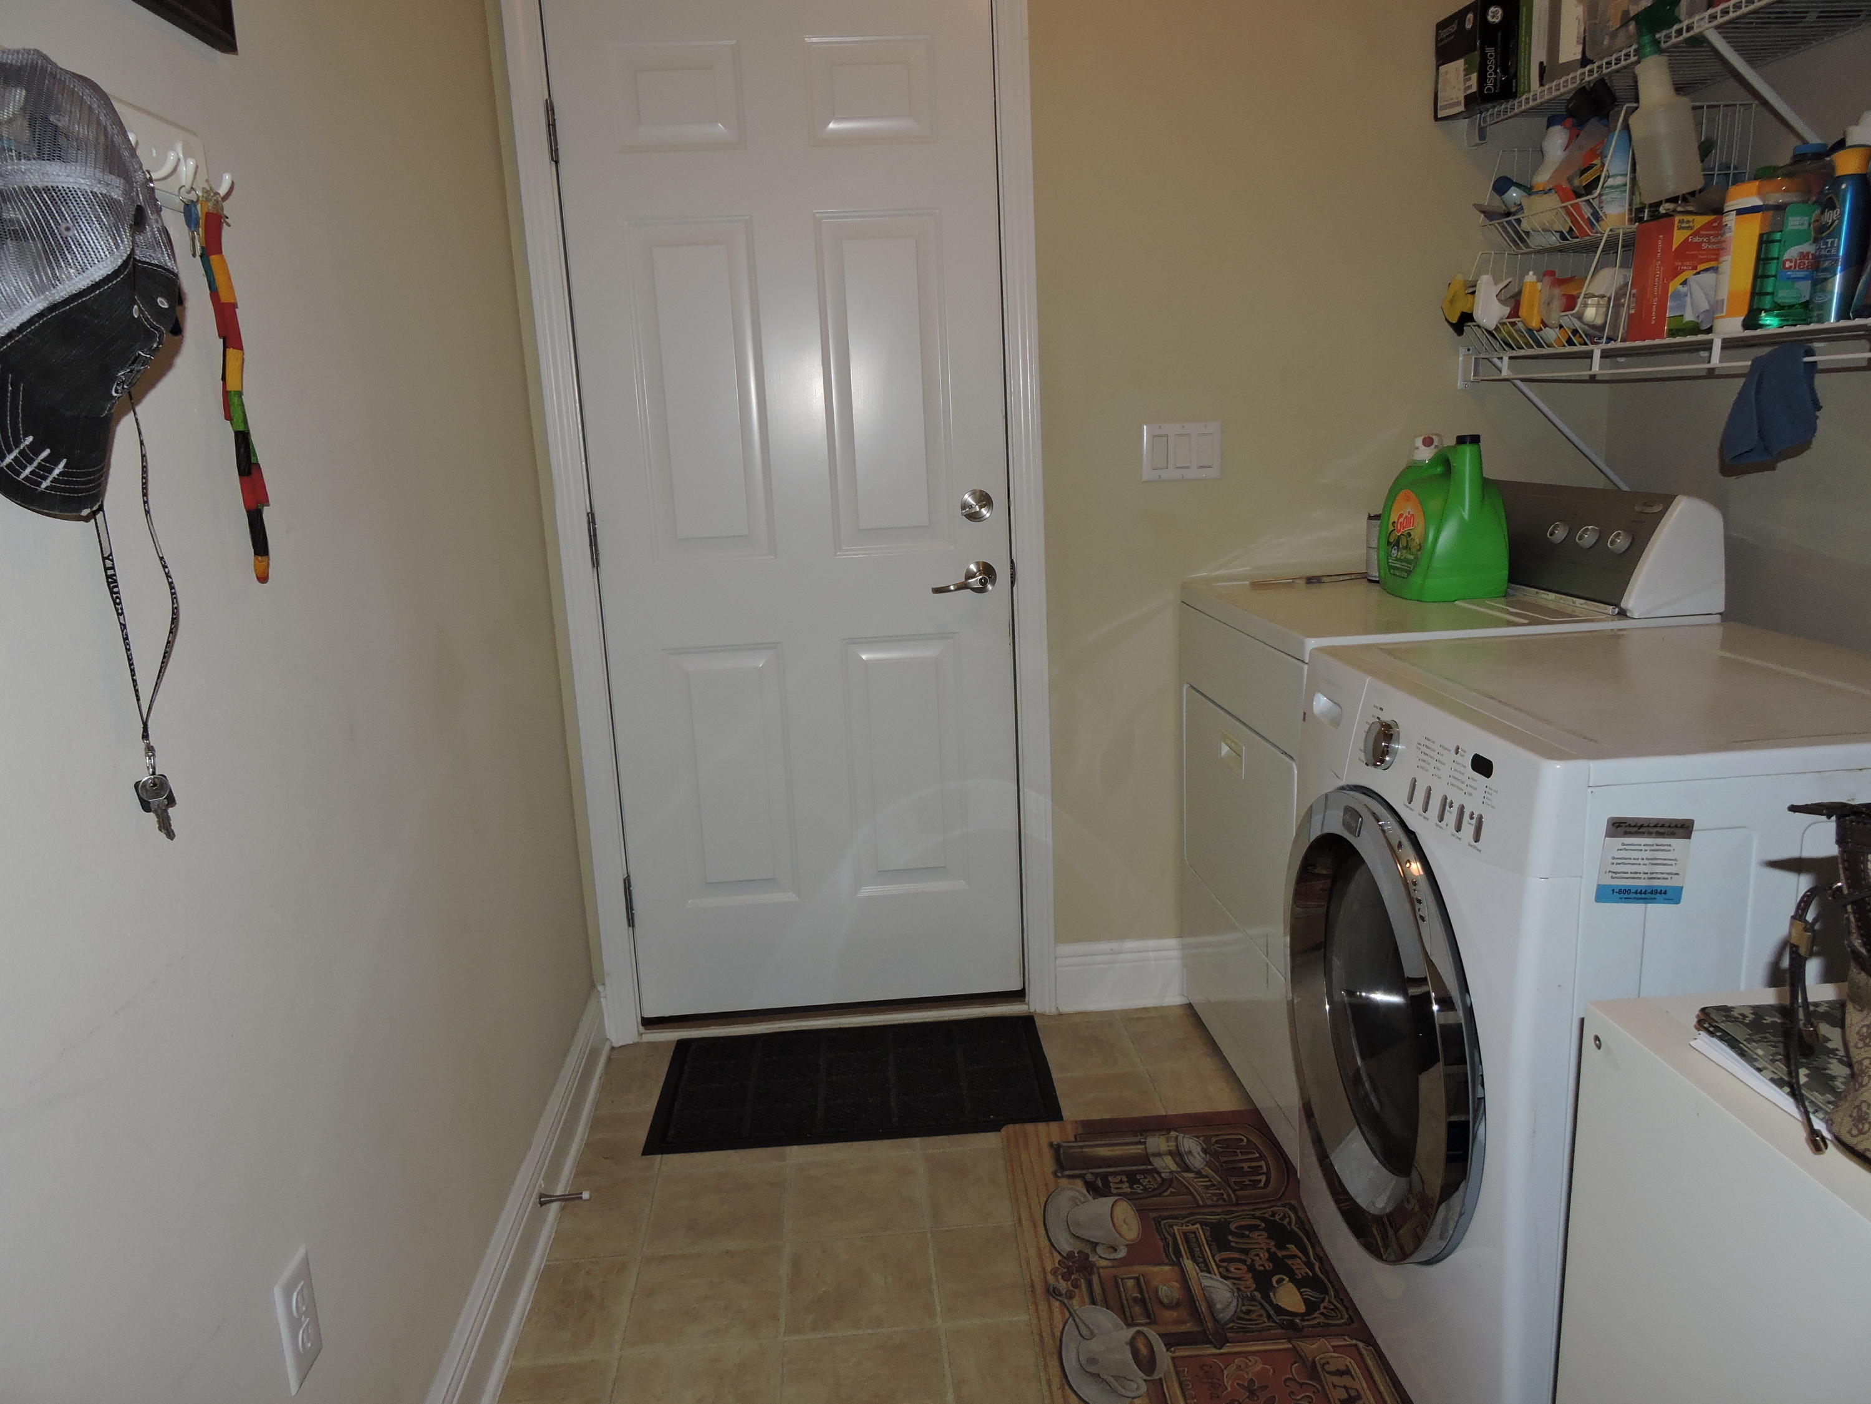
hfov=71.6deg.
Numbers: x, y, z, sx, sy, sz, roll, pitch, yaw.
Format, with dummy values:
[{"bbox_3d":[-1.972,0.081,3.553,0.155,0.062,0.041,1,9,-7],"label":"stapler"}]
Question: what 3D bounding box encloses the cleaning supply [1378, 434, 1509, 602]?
[{"bbox_3d":[0.937,-0.341,2.373,0.152,0.285,0.230,-3,13,-5],"label":"cleaning supply"}]

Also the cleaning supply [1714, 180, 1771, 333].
[{"bbox_3d":[1.208,-0.651,1.906,0.098,0.213,0.098,-3,13,-5],"label":"cleaning supply"}]

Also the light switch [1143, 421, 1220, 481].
[{"bbox_3d":[0.496,-0.503,2.609,0.161,0.114,0.009,-3,13,-5],"label":"light switch"}]

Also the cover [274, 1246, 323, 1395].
[{"bbox_3d":[-0.592,0.576,1.209,0.007,0.115,0.070,-3,13,-5],"label":"cover"}]

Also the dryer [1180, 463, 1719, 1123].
[{"bbox_3d":[0.891,0.171,2.432,0.682,1.117,0.686,-3,13,-5],"label":"dryer"}]

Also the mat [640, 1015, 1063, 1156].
[{"bbox_3d":[-0.158,0.749,2.587,0.768,0.010,0.440,-3,13,-5],"label":"mat"}]

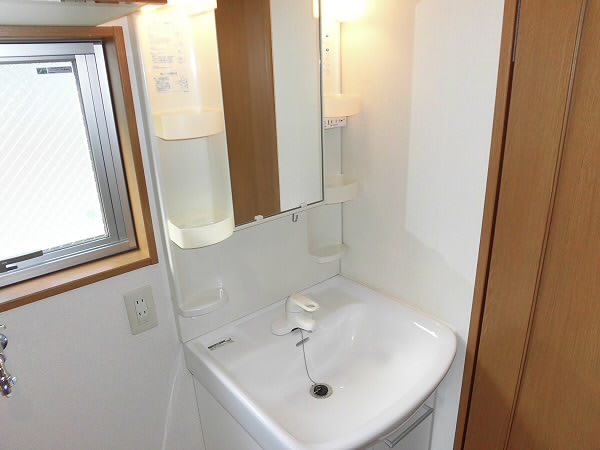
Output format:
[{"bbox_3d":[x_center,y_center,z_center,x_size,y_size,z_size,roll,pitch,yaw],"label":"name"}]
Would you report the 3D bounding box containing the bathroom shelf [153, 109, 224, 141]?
[{"bbox_3d":[-0.243,-0.226,0.928,0.138,0.052,0.115,-18,25,-38],"label":"bathroom shelf"}]

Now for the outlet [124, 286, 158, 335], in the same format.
[{"bbox_3d":[-0.404,0.221,1.065,0.070,0.117,0.010,-18,25,-38],"label":"outlet"}]

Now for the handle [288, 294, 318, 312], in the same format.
[{"bbox_3d":[0.009,0.230,1.181,0.042,0.048,0.104,-18,25,-38],"label":"handle"}]

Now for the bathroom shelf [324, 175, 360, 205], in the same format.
[{"bbox_3d":[0.115,-0.108,1.295,0.141,0.050,0.111,-18,25,-38],"label":"bathroom shelf"}]

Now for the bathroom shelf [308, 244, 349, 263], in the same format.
[{"bbox_3d":[0.096,0.098,1.400,0.141,0.025,0.069,-18,25,-38],"label":"bathroom shelf"}]

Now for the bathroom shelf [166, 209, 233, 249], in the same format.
[{"bbox_3d":[-0.235,0.007,1.012,0.138,0.052,0.111,-18,25,-38],"label":"bathroom shelf"}]

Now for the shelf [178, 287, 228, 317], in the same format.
[{"bbox_3d":[-0.254,0.210,1.120,0.140,0.022,0.072,-18,25,-38],"label":"shelf"}]

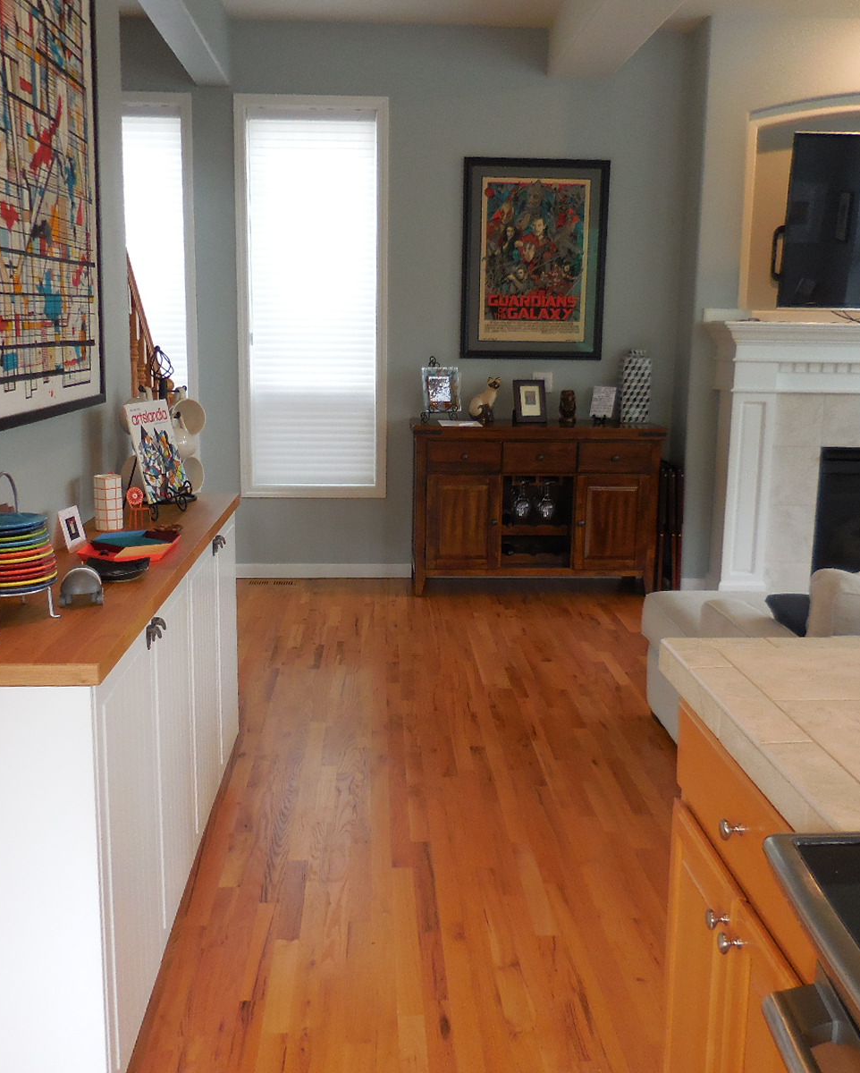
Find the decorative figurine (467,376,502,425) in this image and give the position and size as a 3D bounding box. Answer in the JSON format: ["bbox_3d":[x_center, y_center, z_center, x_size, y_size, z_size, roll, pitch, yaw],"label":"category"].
[{"bbox_3d":[0.310,-0.782,5.906,0.180,0.261,0.110,6,12,26],"label":"decorative figurine"}]

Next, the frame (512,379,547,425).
[{"bbox_3d":[0.572,-0.770,5.903,0.175,0.246,0.110,-3,12,-21],"label":"frame"}]

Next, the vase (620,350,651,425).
[{"bbox_3d":[1.185,-0.859,5.970,0.150,0.413,0.145,0,11,-3],"label":"vase"}]

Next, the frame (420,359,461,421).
[{"bbox_3d":[0.064,-0.827,5.883,0.215,0.352,0.140,-3,12,-21],"label":"frame"}]

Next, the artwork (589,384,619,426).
[{"bbox_3d":[0.980,-0.738,5.829,0.140,0.224,0.110,4,12,16],"label":"artwork"}]

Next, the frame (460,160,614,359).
[{"bbox_3d":[0.597,-1.576,5.913,0.827,1.103,0.030,0,11,-3],"label":"frame"}]

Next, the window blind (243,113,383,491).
[{"bbox_3d":[-0.668,-1.330,5.917,0.853,2.243,0.080,0,11,-3],"label":"window blind"}]

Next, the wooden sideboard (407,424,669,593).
[{"bbox_3d":[0.591,-0.166,5.960,1.397,0.961,0.402,0,11,-3],"label":"wooden sideboard"}]

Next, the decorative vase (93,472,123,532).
[{"bbox_3d":[-0.925,-0.102,2.973,0.083,0.161,0.083,0,11,-3],"label":"decorative vase"}]

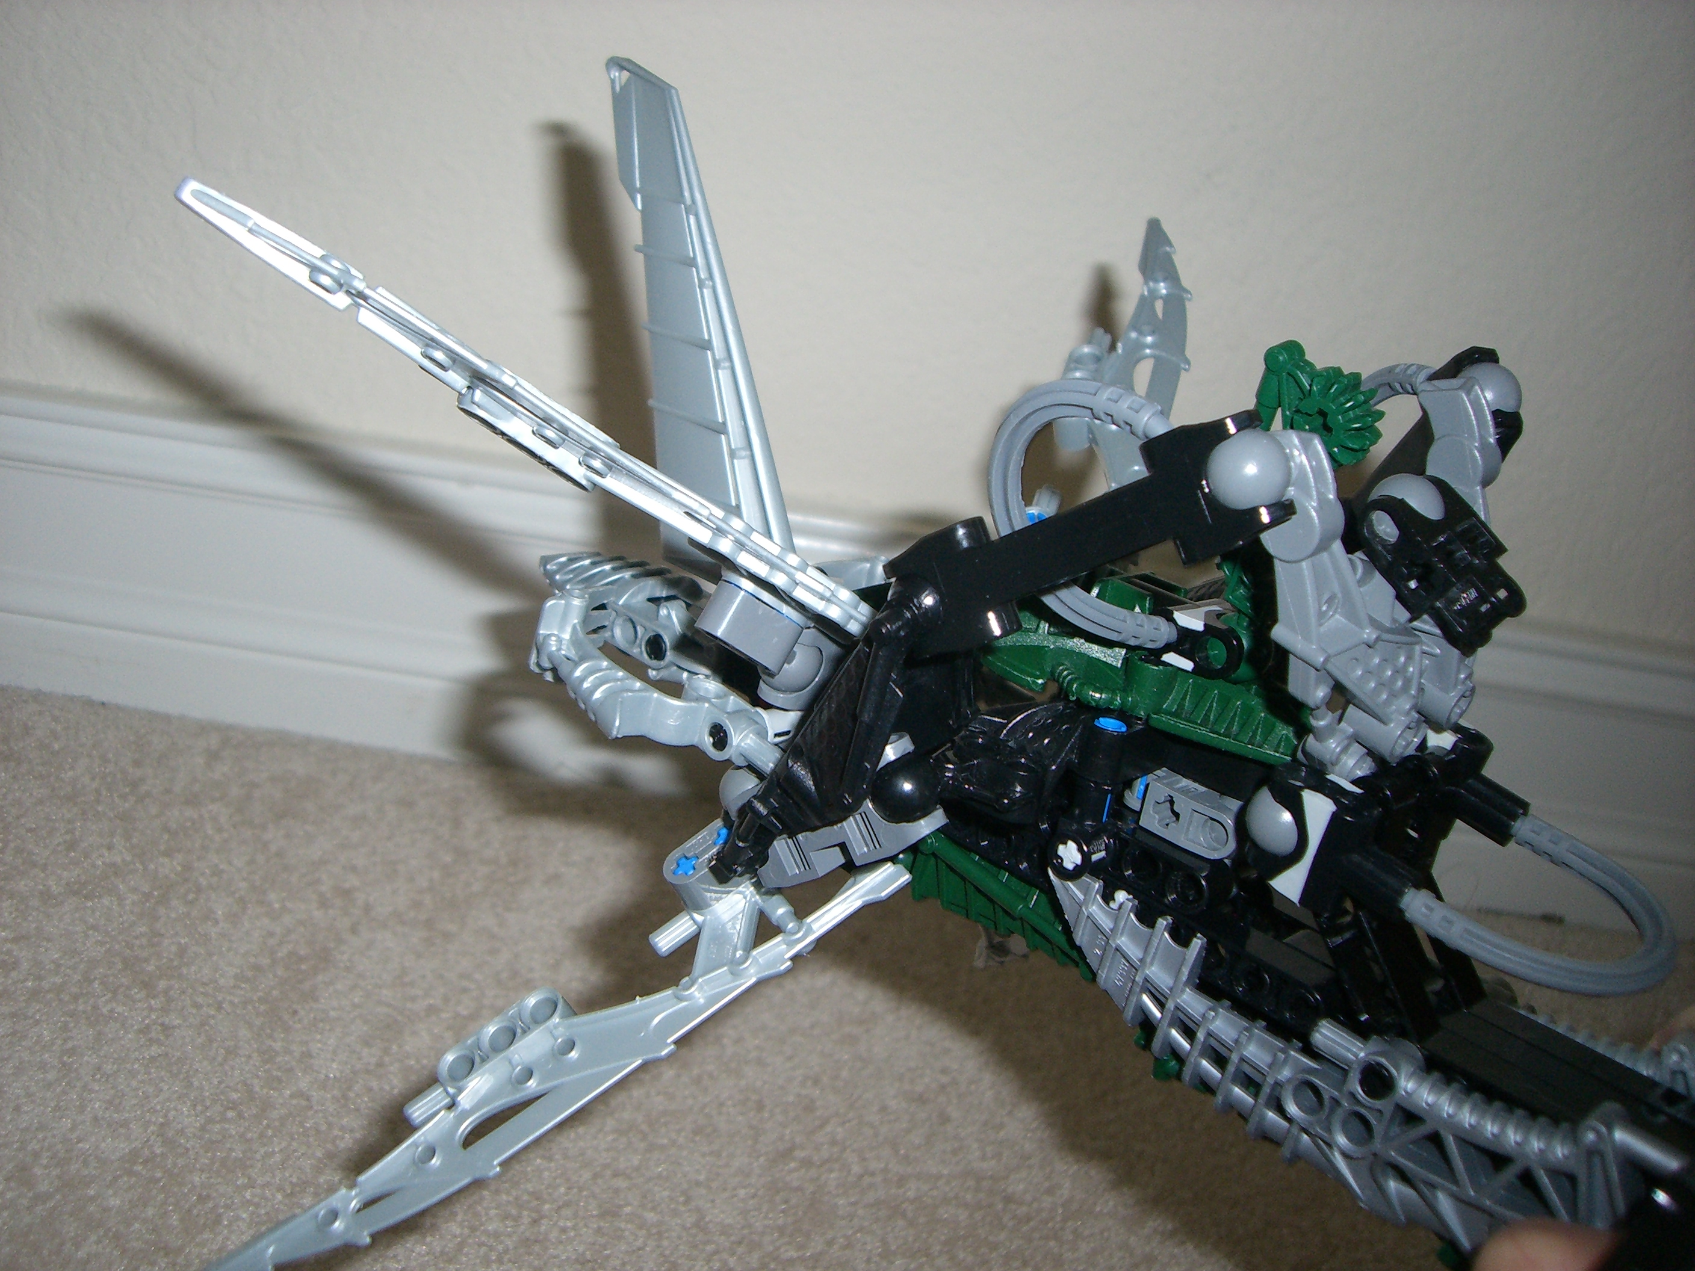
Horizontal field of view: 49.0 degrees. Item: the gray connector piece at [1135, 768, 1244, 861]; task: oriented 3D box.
[{"bbox_3d":[0.055,0.028,0.288,0.016,0.008,0.007,24,29,26],"label":"gray connector piece"}]

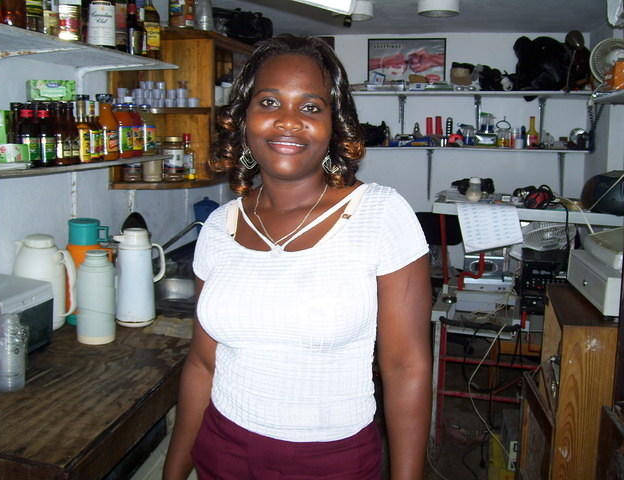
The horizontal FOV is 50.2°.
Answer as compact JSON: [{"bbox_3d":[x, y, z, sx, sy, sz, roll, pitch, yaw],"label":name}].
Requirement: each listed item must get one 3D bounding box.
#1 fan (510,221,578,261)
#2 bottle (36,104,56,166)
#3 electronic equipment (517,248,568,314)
[{"bbox_3d":[1.148,-0.012,3.300,0.340,0.220,0.300,3,9,12],"label":"fan"},{"bbox_3d":[-0.637,-0.251,1.596,0.048,0.152,0.048,3,9,12],"label":"bottle"},{"bbox_3d":[1.149,0.196,3.220,0.320,0.310,0.300,3,9,12],"label":"electronic equipment"}]

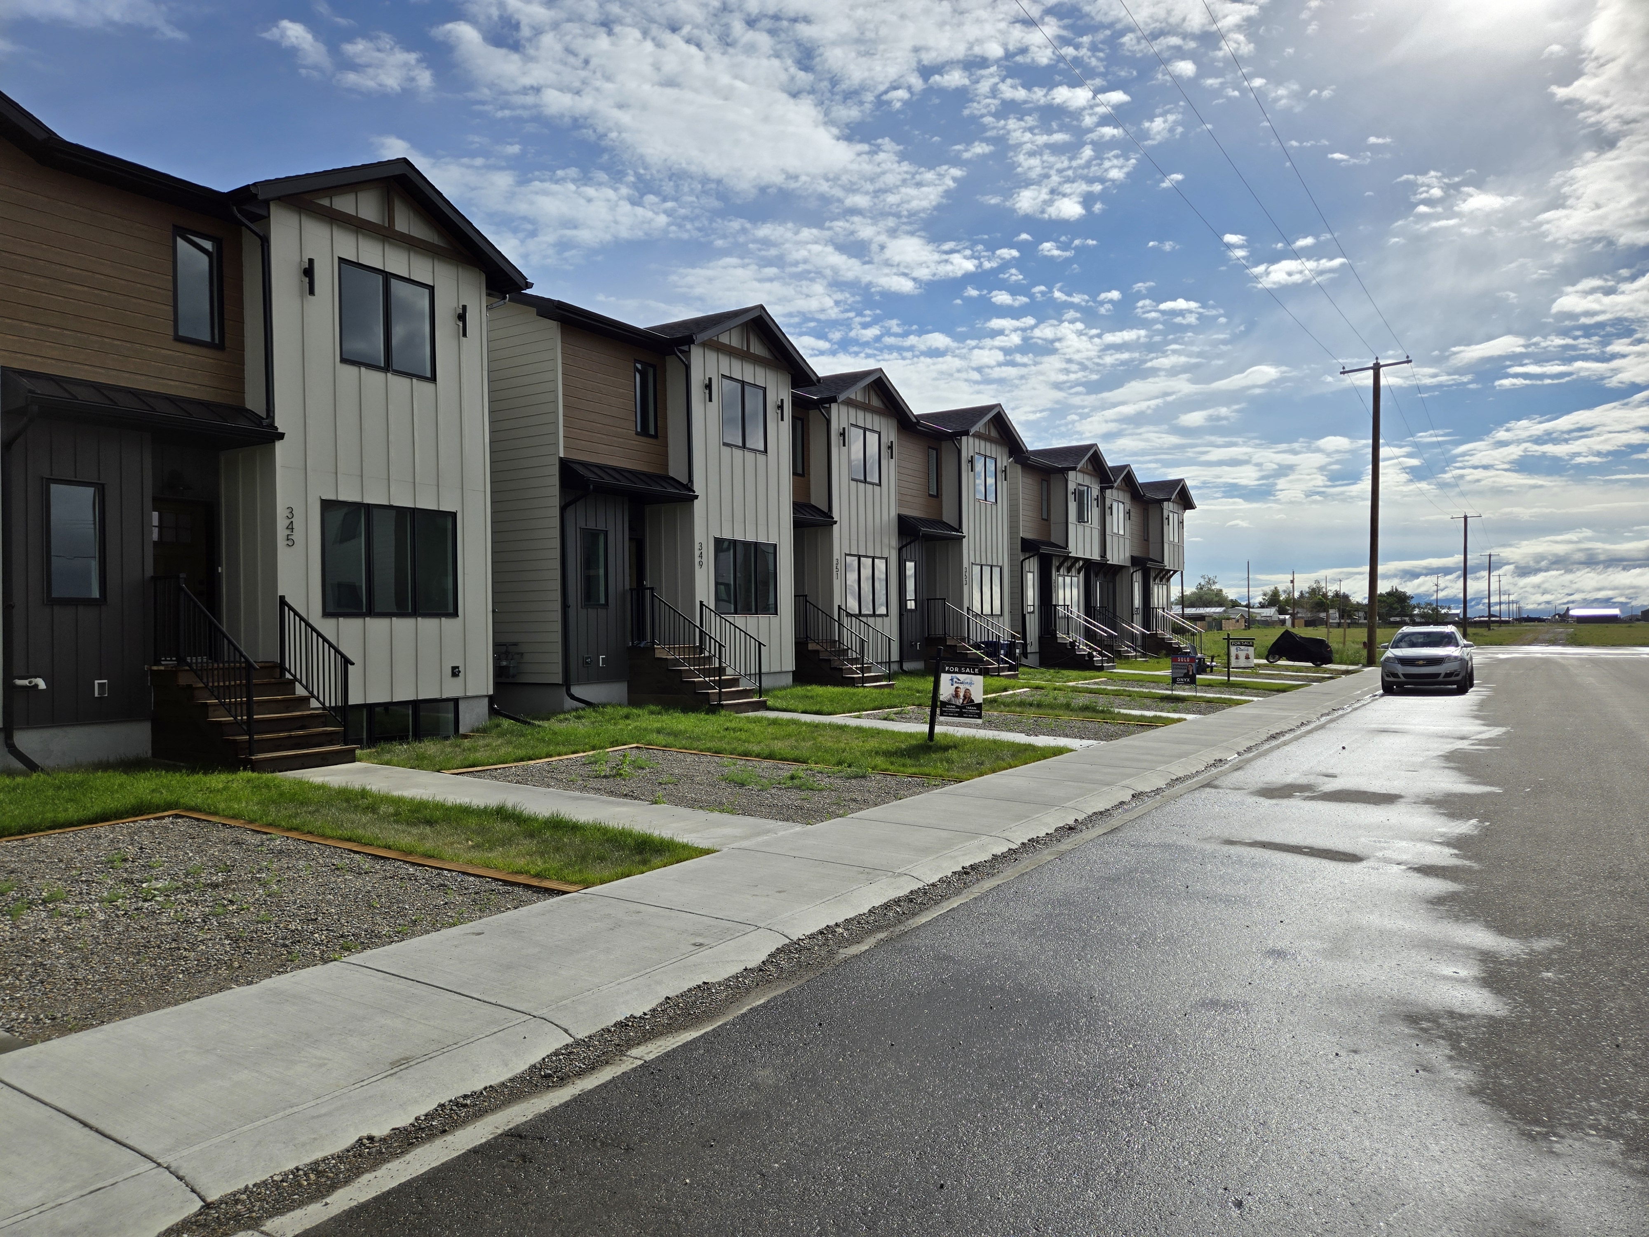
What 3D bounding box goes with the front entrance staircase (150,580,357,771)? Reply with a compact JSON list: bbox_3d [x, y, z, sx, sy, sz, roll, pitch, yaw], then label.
[{"bbox_3d":[-6.559,0.569,12.426,2.500,2.120,1.270,-1,0,32],"label":"front entrance staircase"}]

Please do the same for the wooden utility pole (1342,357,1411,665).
[{"bbox_3d":[21.249,-4.120,42.332,2.500,11.800,0.360,1,1,33],"label":"wooden utility pole"}]

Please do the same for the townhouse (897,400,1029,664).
[{"bbox_3d":[-0.106,-2.354,32.709,11.000,7.850,6.200,-1,0,32],"label":"townhouse"}]

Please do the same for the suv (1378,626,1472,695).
[{"bbox_3d":[16.450,1.040,29.800,2.000,1.780,5.100,-1,0,33],"label":"suv"}]

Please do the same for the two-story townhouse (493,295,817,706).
[{"bbox_3d":[-6.299,-2.309,22.724,11.000,7.850,6.300,-1,0,32],"label":"two-story townhouse"}]

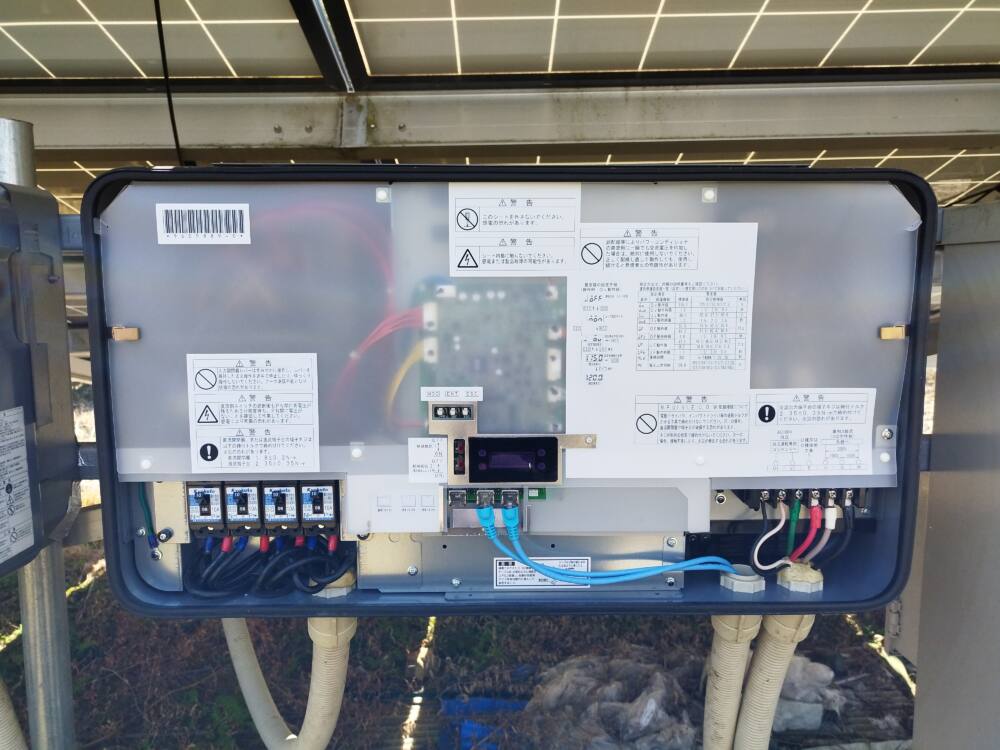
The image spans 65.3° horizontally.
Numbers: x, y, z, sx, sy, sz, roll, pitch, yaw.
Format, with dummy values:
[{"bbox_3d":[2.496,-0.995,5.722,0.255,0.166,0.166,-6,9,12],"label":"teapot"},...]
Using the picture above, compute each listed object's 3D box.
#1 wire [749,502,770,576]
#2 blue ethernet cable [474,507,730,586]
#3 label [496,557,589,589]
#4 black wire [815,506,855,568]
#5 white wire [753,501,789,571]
[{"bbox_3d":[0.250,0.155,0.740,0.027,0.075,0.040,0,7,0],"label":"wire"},{"bbox_3d":[0.099,0.158,0.734,0.244,0.075,0.050,0,7,0],"label":"blue ethernet cable"},{"bbox_3d":[0.041,0.189,0.743,0.092,0.031,0.002,0,7,0],"label":"label"},{"bbox_3d":[0.319,0.154,0.744,0.040,0.072,0.035,0,7,0],"label":"black wire"},{"bbox_3d":[0.258,0.152,0.739,0.035,0.072,0.035,0,7,0],"label":"white wire"}]

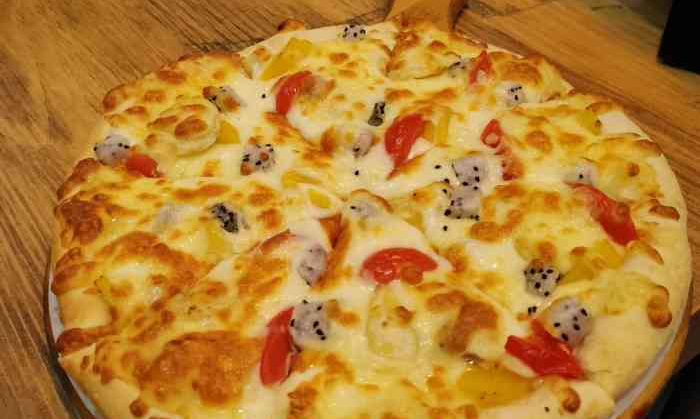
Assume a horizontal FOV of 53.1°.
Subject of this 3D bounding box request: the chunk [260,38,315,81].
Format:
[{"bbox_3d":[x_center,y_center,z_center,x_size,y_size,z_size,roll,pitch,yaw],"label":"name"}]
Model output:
[{"bbox_3d":[-0.032,-0.079,0.366,0.017,0.009,0.033,13,46,17],"label":"chunk"}]

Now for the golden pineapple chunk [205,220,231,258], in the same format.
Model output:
[{"bbox_3d":[-0.051,0.012,0.274,0.011,0.007,0.016,-10,44,-7],"label":"golden pineapple chunk"}]

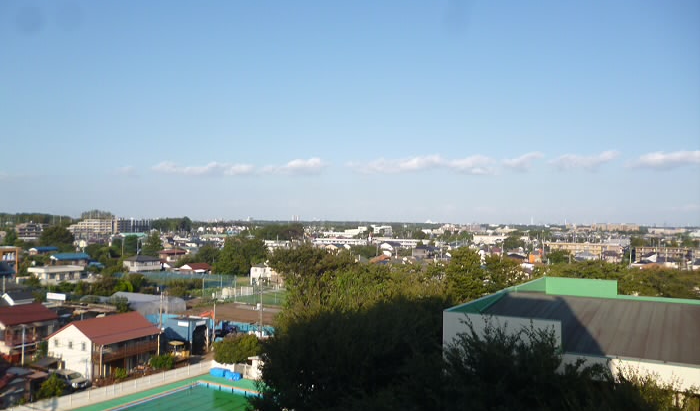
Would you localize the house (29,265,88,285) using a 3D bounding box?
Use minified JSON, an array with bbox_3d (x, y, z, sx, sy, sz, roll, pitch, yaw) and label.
[{"bbox_3d":[-90.714,21.973,175.000,8.000,5.618,14.000,0,-2,26],"label":"house"}]

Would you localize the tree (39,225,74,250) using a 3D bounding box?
[{"bbox_3d":[-145.143,18.893,280.000,17.000,17.502,16.000,0,-2,0],"label":"tree"}]

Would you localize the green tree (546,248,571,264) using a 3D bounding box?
[{"bbox_3d":[97.376,24.140,264.432,10.500,9.300,10.000,0,-2,20],"label":"green tree"}]

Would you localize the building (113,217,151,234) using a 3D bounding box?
[{"bbox_3d":[-219.223,25.514,572.000,12.000,22.000,46.000,-1,-2,15],"label":"building"}]

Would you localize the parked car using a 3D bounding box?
[{"bbox_3d":[-33.969,21.014,68.148,4.500,1.600,1.720,-1,-2,29],"label":"parked car"}]

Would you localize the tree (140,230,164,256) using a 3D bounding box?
[{"bbox_3d":[-91.621,19.864,262.000,9.300,15.196,9.000,0,-2,0],"label":"tree"}]

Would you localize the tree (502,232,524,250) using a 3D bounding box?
[{"bbox_3d":[122.726,26.042,425.000,16.000,13.500,14.000,-1,-2,16],"label":"tree"}]

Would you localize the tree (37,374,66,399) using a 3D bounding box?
[{"bbox_3d":[-32.423,19.943,61.500,2.900,3.280,2.800,0,-2,0],"label":"tree"}]

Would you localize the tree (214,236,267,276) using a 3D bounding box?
[{"bbox_3d":[-40.717,18.614,210.538,18.000,15.000,15.000,1,-2,-11],"label":"tree"}]

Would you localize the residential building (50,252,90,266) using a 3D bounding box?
[{"bbox_3d":[-104.652,21.808,212.000,7.000,8.041,12.300,-1,-2,33],"label":"residential building"}]

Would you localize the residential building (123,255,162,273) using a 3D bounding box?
[{"bbox_3d":[-76.754,21.916,208.432,8.000,7.700,10.500,-1,-2,41],"label":"residential building"}]

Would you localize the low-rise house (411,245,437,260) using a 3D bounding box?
[{"bbox_3d":[40.183,25.676,305.391,9.000,7.700,10.000,-1,-2,35],"label":"low-rise house"}]

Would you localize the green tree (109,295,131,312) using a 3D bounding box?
[{"bbox_3d":[-46.409,20.707,114.000,4.600,5.200,4.600,1,-2,-24],"label":"green tree"}]

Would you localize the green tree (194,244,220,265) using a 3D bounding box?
[{"bbox_3d":[-57.886,21.455,230.000,10.500,10.800,10.000,0,-2,-14],"label":"green tree"}]

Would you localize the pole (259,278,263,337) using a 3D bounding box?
[{"bbox_3d":[-15.491,17.826,98.000,0.450,10.204,0.400,0,-2,0],"label":"pole"}]

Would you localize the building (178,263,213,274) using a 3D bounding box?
[{"bbox_3d":[-53.582,23.530,197.000,7.500,6.000,10.000,-1,-2,33],"label":"building"}]

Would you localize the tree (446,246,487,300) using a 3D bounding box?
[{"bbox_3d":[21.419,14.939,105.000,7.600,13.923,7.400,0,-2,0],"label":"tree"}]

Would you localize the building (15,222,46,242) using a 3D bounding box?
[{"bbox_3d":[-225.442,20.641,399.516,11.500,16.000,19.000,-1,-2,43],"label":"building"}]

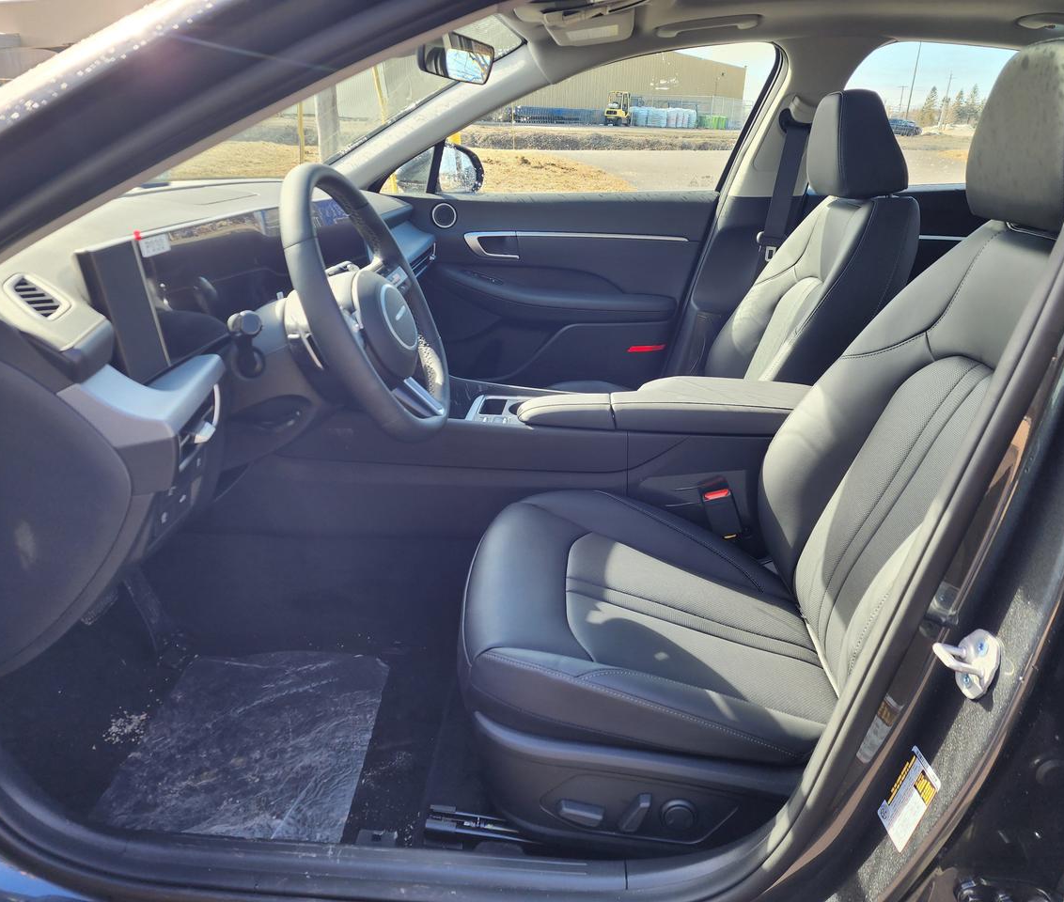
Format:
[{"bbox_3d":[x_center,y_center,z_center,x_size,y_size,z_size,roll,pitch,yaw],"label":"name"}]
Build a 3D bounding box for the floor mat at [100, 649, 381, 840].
[{"bbox_3d":[-0.436,0.454,1.268,0.360,0.015,0.410,0,23,1],"label":"floor mat"}]

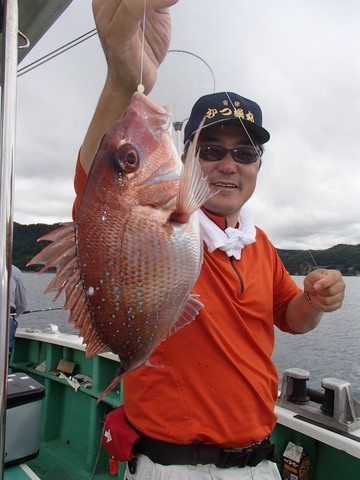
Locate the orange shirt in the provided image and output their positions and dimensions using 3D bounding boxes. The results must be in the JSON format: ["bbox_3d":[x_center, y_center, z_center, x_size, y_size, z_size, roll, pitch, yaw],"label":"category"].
[{"bbox_3d":[0.008,0.133,0.860,0.480,0.570,0.310,2,-5,-18],"label":"orange shirt"}]

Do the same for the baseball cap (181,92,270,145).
[{"bbox_3d":[0.101,-0.271,0.860,0.180,0.130,0.250,1,-5,-8],"label":"baseball cap"}]

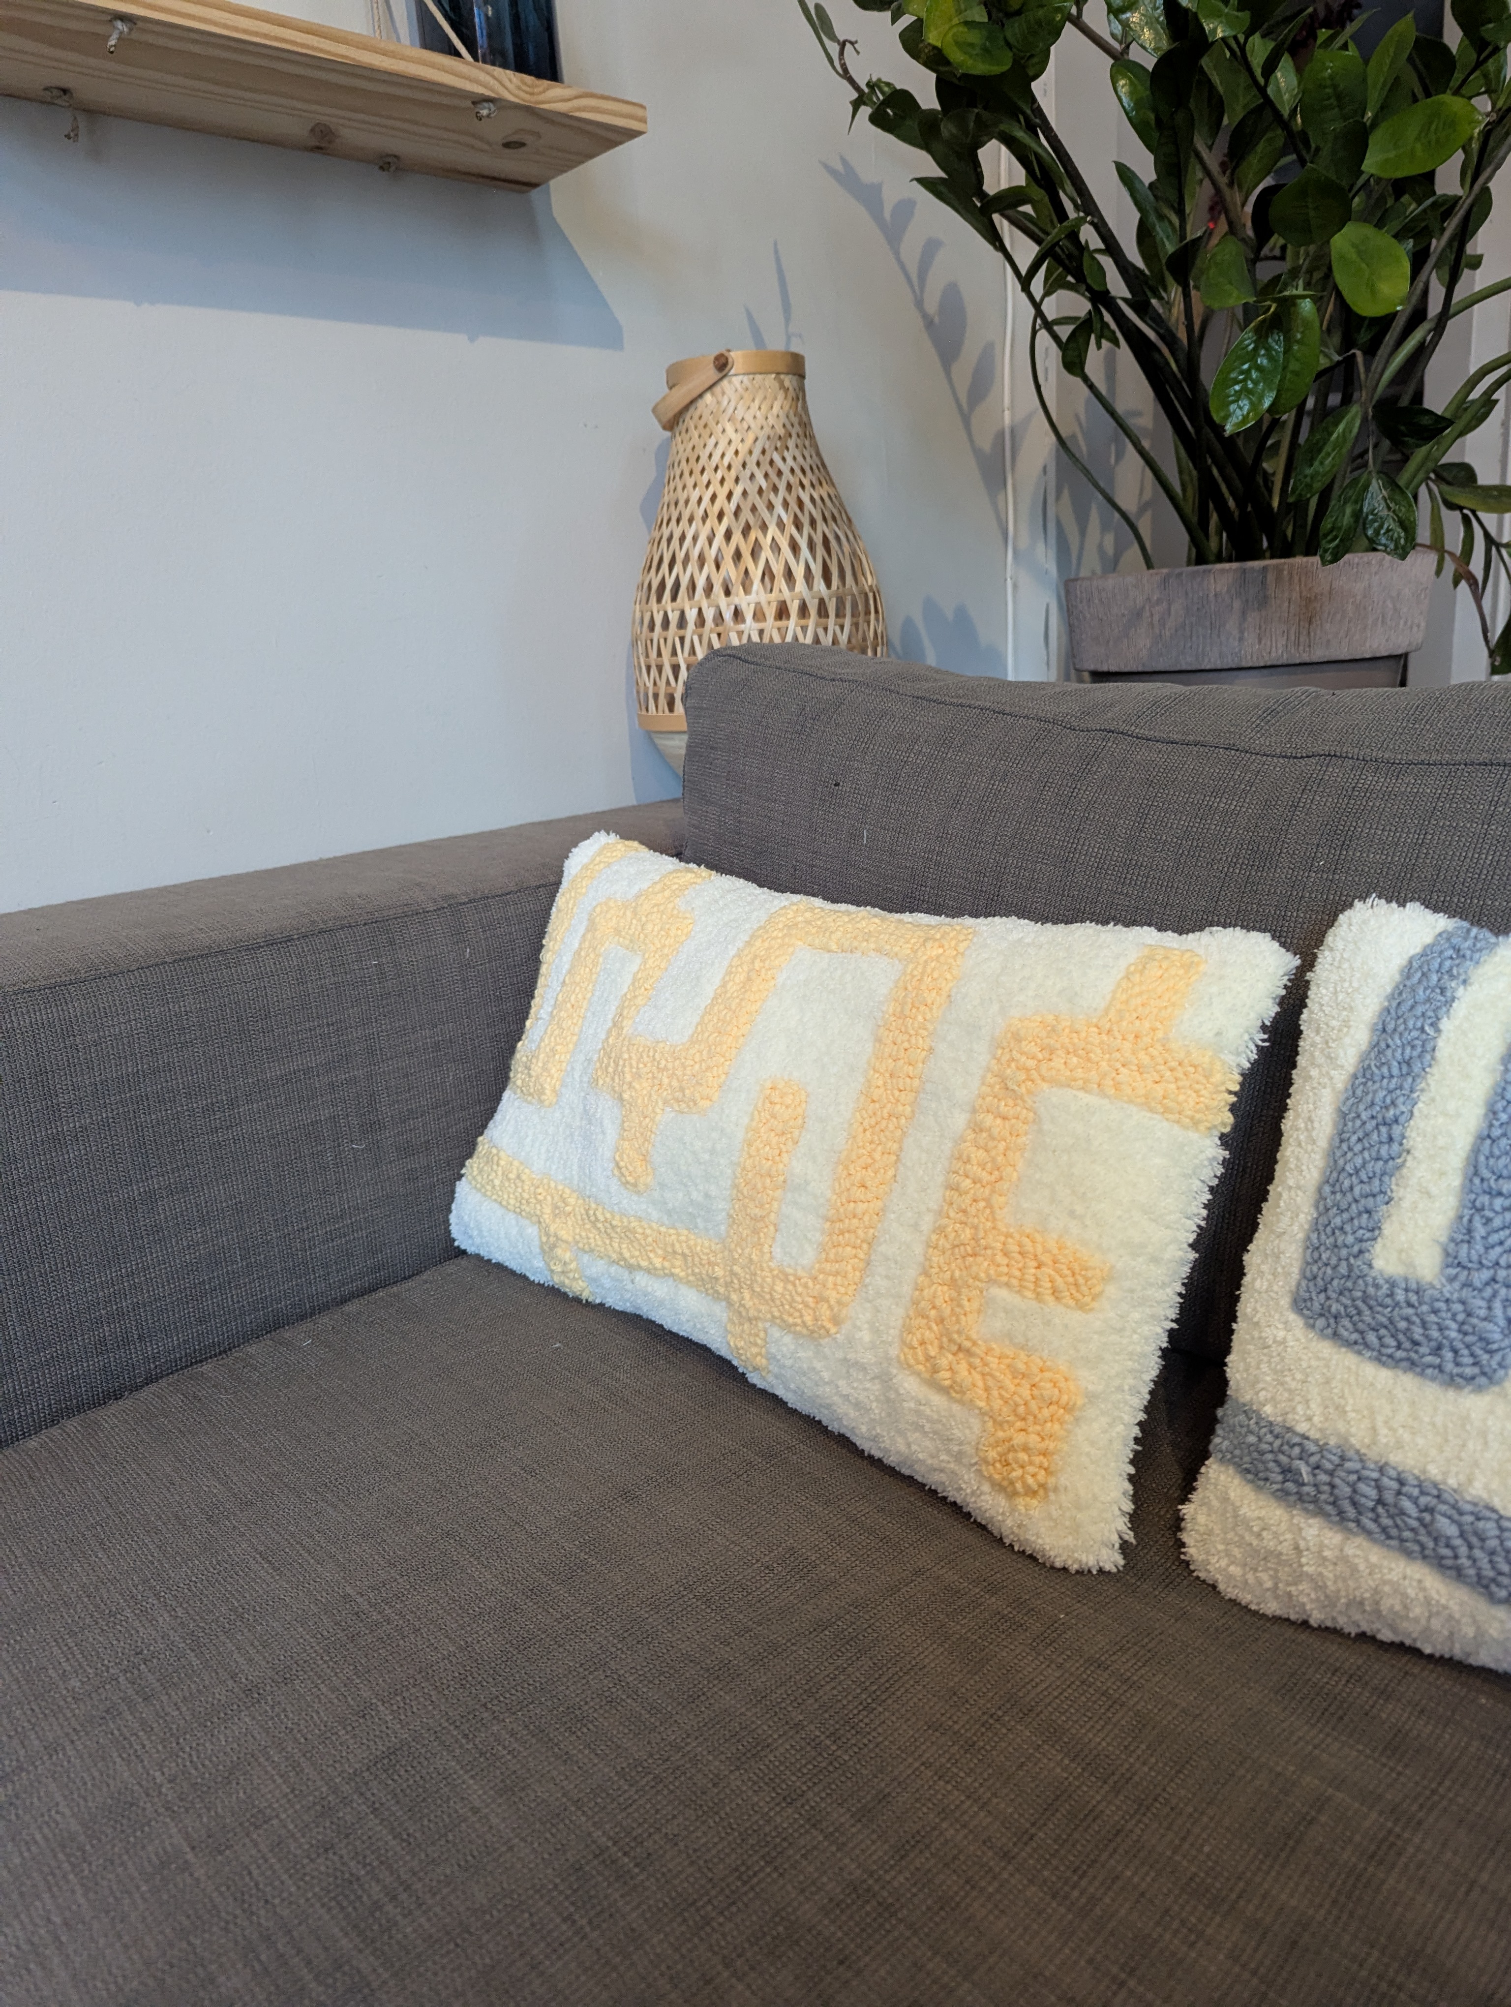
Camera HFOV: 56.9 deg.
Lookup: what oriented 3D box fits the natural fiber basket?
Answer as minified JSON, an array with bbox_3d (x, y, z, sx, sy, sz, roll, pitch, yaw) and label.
[{"bbox_3d":[-0.001,-0.404,1.231,0.238,0.308,0.238,-4,15,1],"label":"natural fiber basket"}]

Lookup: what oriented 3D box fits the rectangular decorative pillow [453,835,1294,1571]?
[{"bbox_3d":[0.019,0.067,0.790,0.500,0.295,0.130,13,-5,42],"label":"rectangular decorative pillow"}]

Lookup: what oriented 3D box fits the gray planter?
[{"bbox_3d":[0.445,-0.244,1.262,0.325,0.290,0.325,-16,19,-39],"label":"gray planter"}]

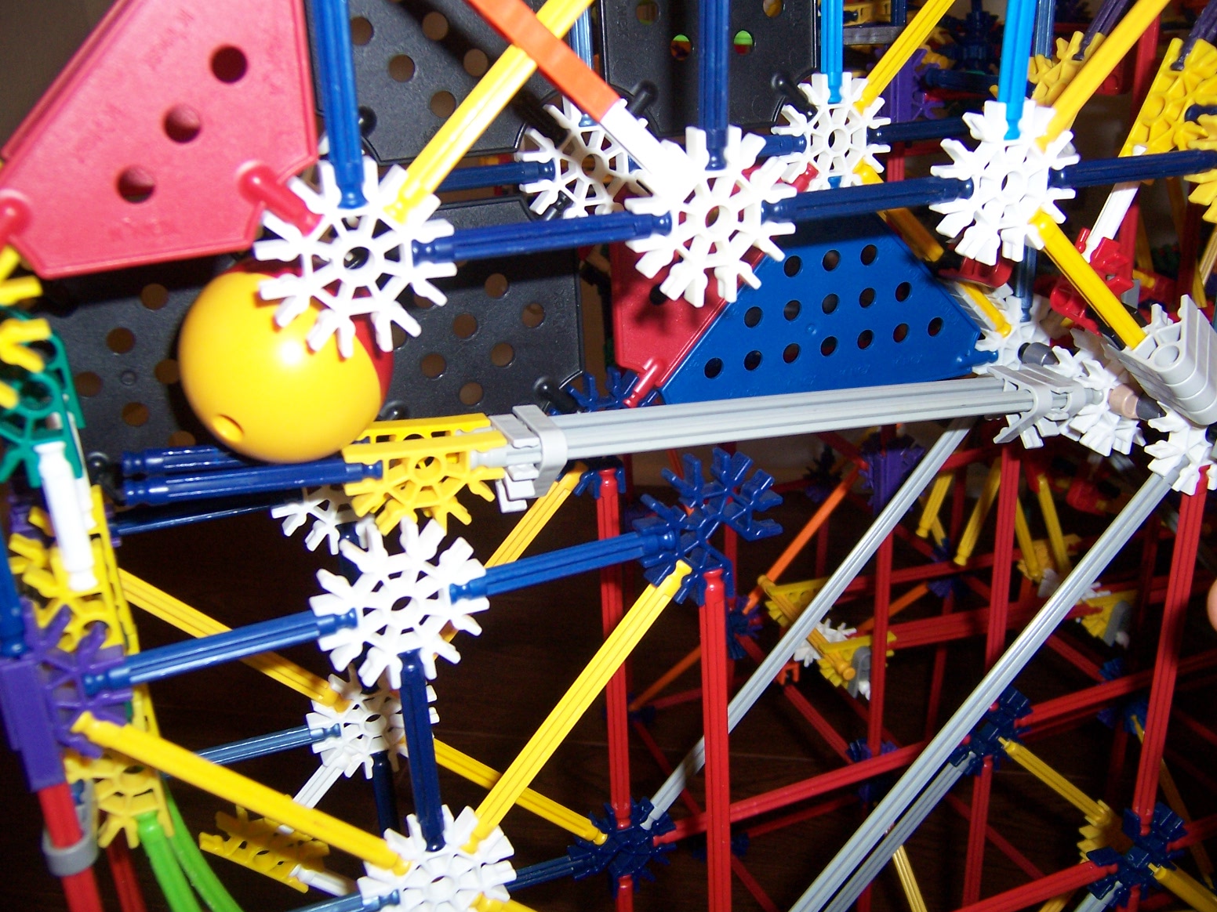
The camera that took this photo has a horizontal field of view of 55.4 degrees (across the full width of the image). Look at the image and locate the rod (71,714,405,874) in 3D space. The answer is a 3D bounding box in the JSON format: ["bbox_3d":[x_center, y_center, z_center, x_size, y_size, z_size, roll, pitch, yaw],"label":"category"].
[{"bbox_3d":[-0.076,0.074,0.250,0.086,0.006,0.006,37,1,-30],"label":"rod"}]

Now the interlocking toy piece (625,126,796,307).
[{"bbox_3d":[0.023,-0.051,0.242,0.037,0.037,0.006,-11,25,-20],"label":"interlocking toy piece"}]

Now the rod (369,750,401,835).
[{"bbox_3d":[-0.065,0.112,0.346,0.006,0.054,0.006,-11,23,-21],"label":"rod"}]

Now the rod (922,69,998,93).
[{"bbox_3d":[0.119,-0.120,0.373,0.006,0.006,0.054,-12,25,-20],"label":"rod"}]

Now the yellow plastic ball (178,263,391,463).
[{"bbox_3d":[-0.070,-0.020,0.254,0.044,0.044,0.044,-12,23,-20],"label":"yellow plastic ball"}]

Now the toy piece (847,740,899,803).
[{"bbox_3d":[0.129,0.152,0.557,0.031,0.038,0.036,-11,23,-21],"label":"toy piece"}]

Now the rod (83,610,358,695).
[{"bbox_3d":[-0.078,0.039,0.237,0.054,0.006,0.006,-12,22,-21],"label":"rod"}]

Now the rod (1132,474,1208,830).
[{"bbox_3d":[0.171,0.063,0.351,0.006,0.130,0.006,-11,24,-19],"label":"rod"}]

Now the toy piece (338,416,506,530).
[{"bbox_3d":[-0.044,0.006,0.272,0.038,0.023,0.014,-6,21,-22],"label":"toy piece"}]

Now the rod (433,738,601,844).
[{"bbox_3d":[-0.031,0.105,0.360,0.006,0.086,0.006,-52,31,0],"label":"rod"}]

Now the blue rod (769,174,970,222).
[{"bbox_3d":[0.058,-0.056,0.255,0.054,0.006,0.006,-11,22,-19],"label":"blue rod"}]

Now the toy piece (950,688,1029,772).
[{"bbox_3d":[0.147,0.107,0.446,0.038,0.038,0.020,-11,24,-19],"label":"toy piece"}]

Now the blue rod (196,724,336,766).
[{"bbox_3d":[-0.102,0.085,0.327,0.054,0.006,0.006,-12,23,-20],"label":"blue rod"}]

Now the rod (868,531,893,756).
[{"bbox_3d":[0.120,0.081,0.512,0.006,0.130,0.006,-11,24,-19],"label":"rod"}]

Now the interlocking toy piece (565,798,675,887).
[{"bbox_3d":[0.005,0.132,0.390,0.037,0.037,0.006,-11,25,-20],"label":"interlocking toy piece"}]

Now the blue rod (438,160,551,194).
[{"bbox_3d":[-0.039,-0.069,0.293,0.054,0.006,0.006,-11,22,-19],"label":"blue rod"}]

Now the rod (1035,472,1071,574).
[{"bbox_3d":[0.229,0.043,0.590,0.006,0.086,0.006,-32,29,-11],"label":"rod"}]

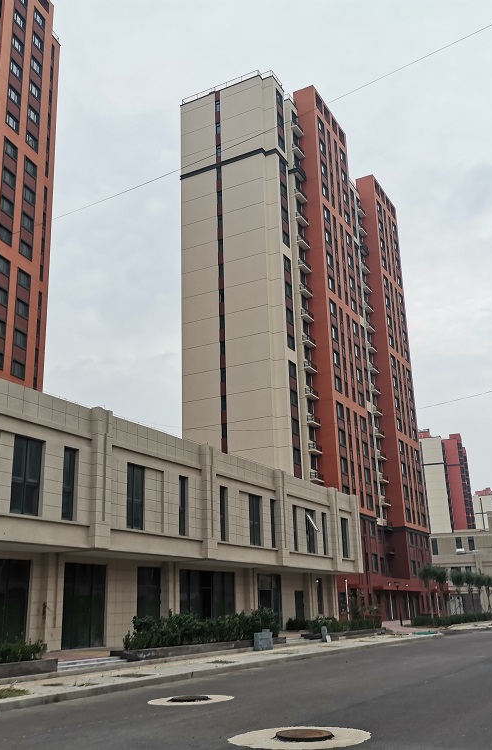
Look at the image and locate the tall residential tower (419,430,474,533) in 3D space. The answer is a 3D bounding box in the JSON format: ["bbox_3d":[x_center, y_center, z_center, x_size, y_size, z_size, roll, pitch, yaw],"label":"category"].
[{"bbox_3d":[73.490,54.005,274.268,16.300,61.554,43.500,-9,-19,21],"label":"tall residential tower"}]

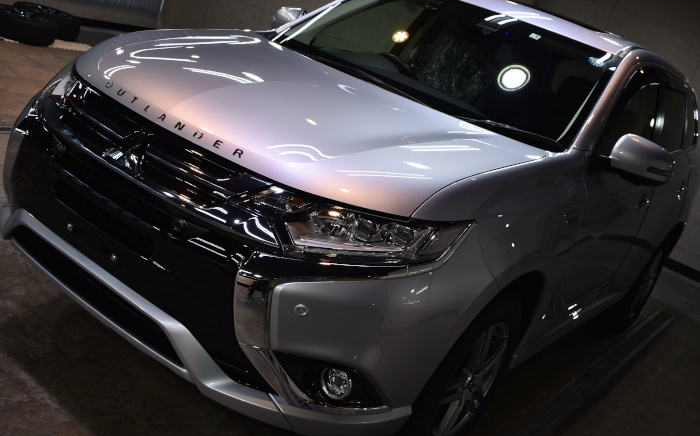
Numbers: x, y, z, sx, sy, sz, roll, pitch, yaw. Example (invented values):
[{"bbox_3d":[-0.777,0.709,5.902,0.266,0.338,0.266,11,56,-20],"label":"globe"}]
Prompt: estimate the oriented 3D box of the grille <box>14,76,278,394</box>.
[{"bbox_3d":[-0.635,-0.041,2.245,1.280,0.520,0.250,28,18,29],"label":"grille"}]

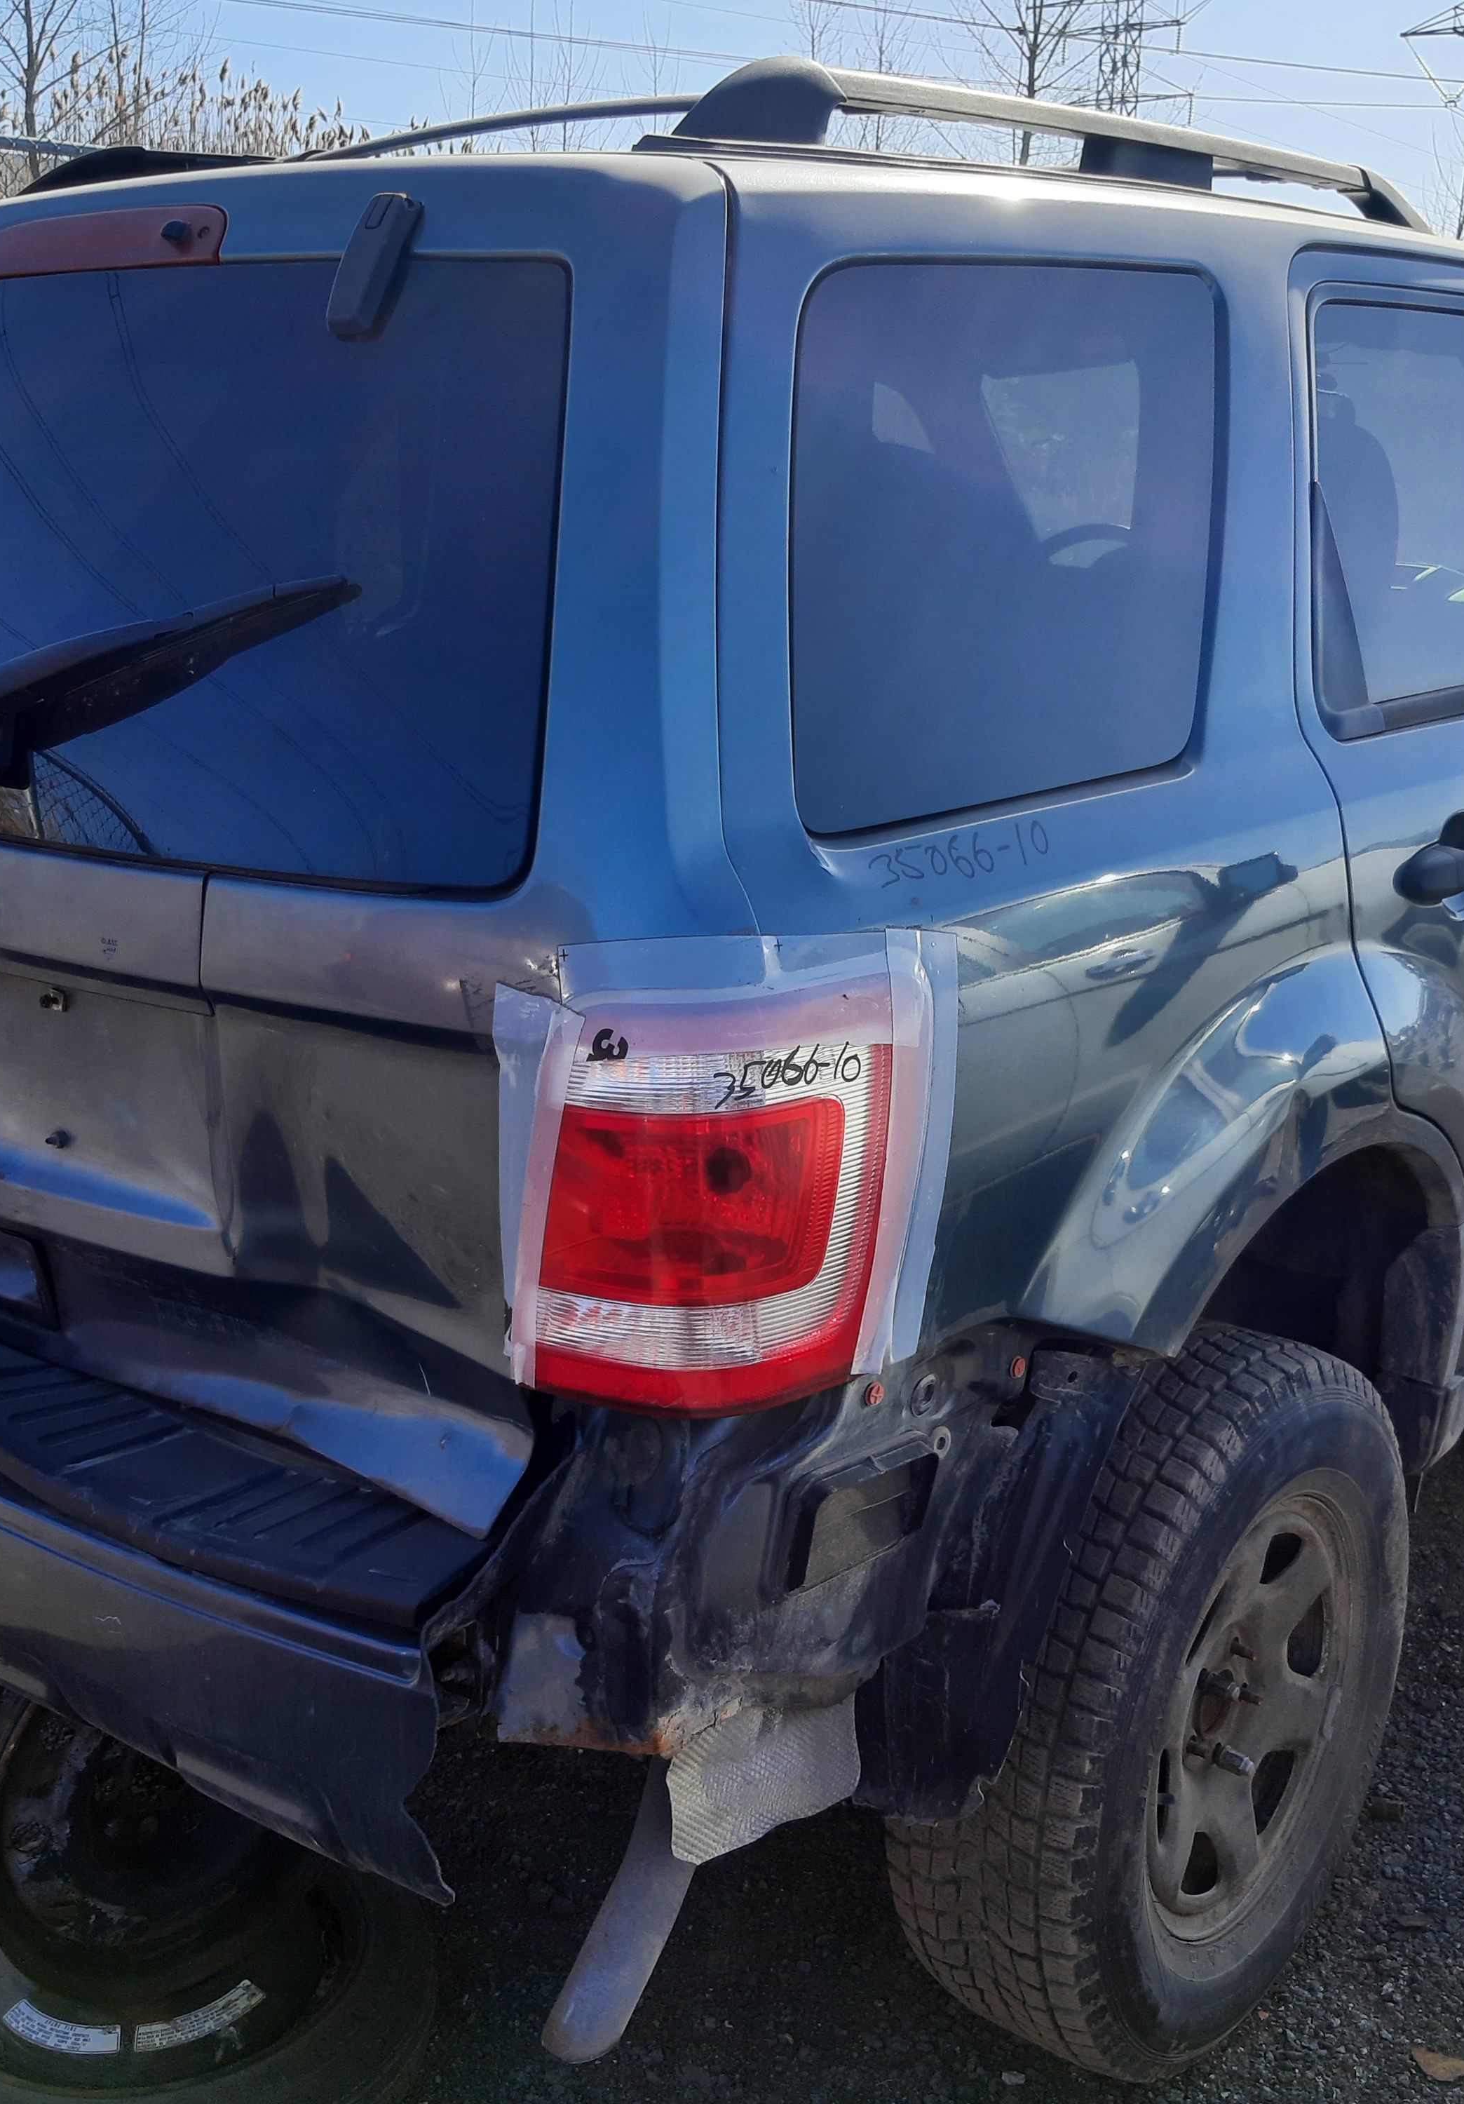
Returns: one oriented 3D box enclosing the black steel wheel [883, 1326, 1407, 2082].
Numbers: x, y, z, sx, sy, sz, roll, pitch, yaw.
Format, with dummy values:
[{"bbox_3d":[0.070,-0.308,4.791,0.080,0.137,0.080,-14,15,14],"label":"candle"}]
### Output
[{"bbox_3d":[0.443,0.640,2.130,0.240,0.725,0.725,12,20,38],"label":"black steel wheel"}]

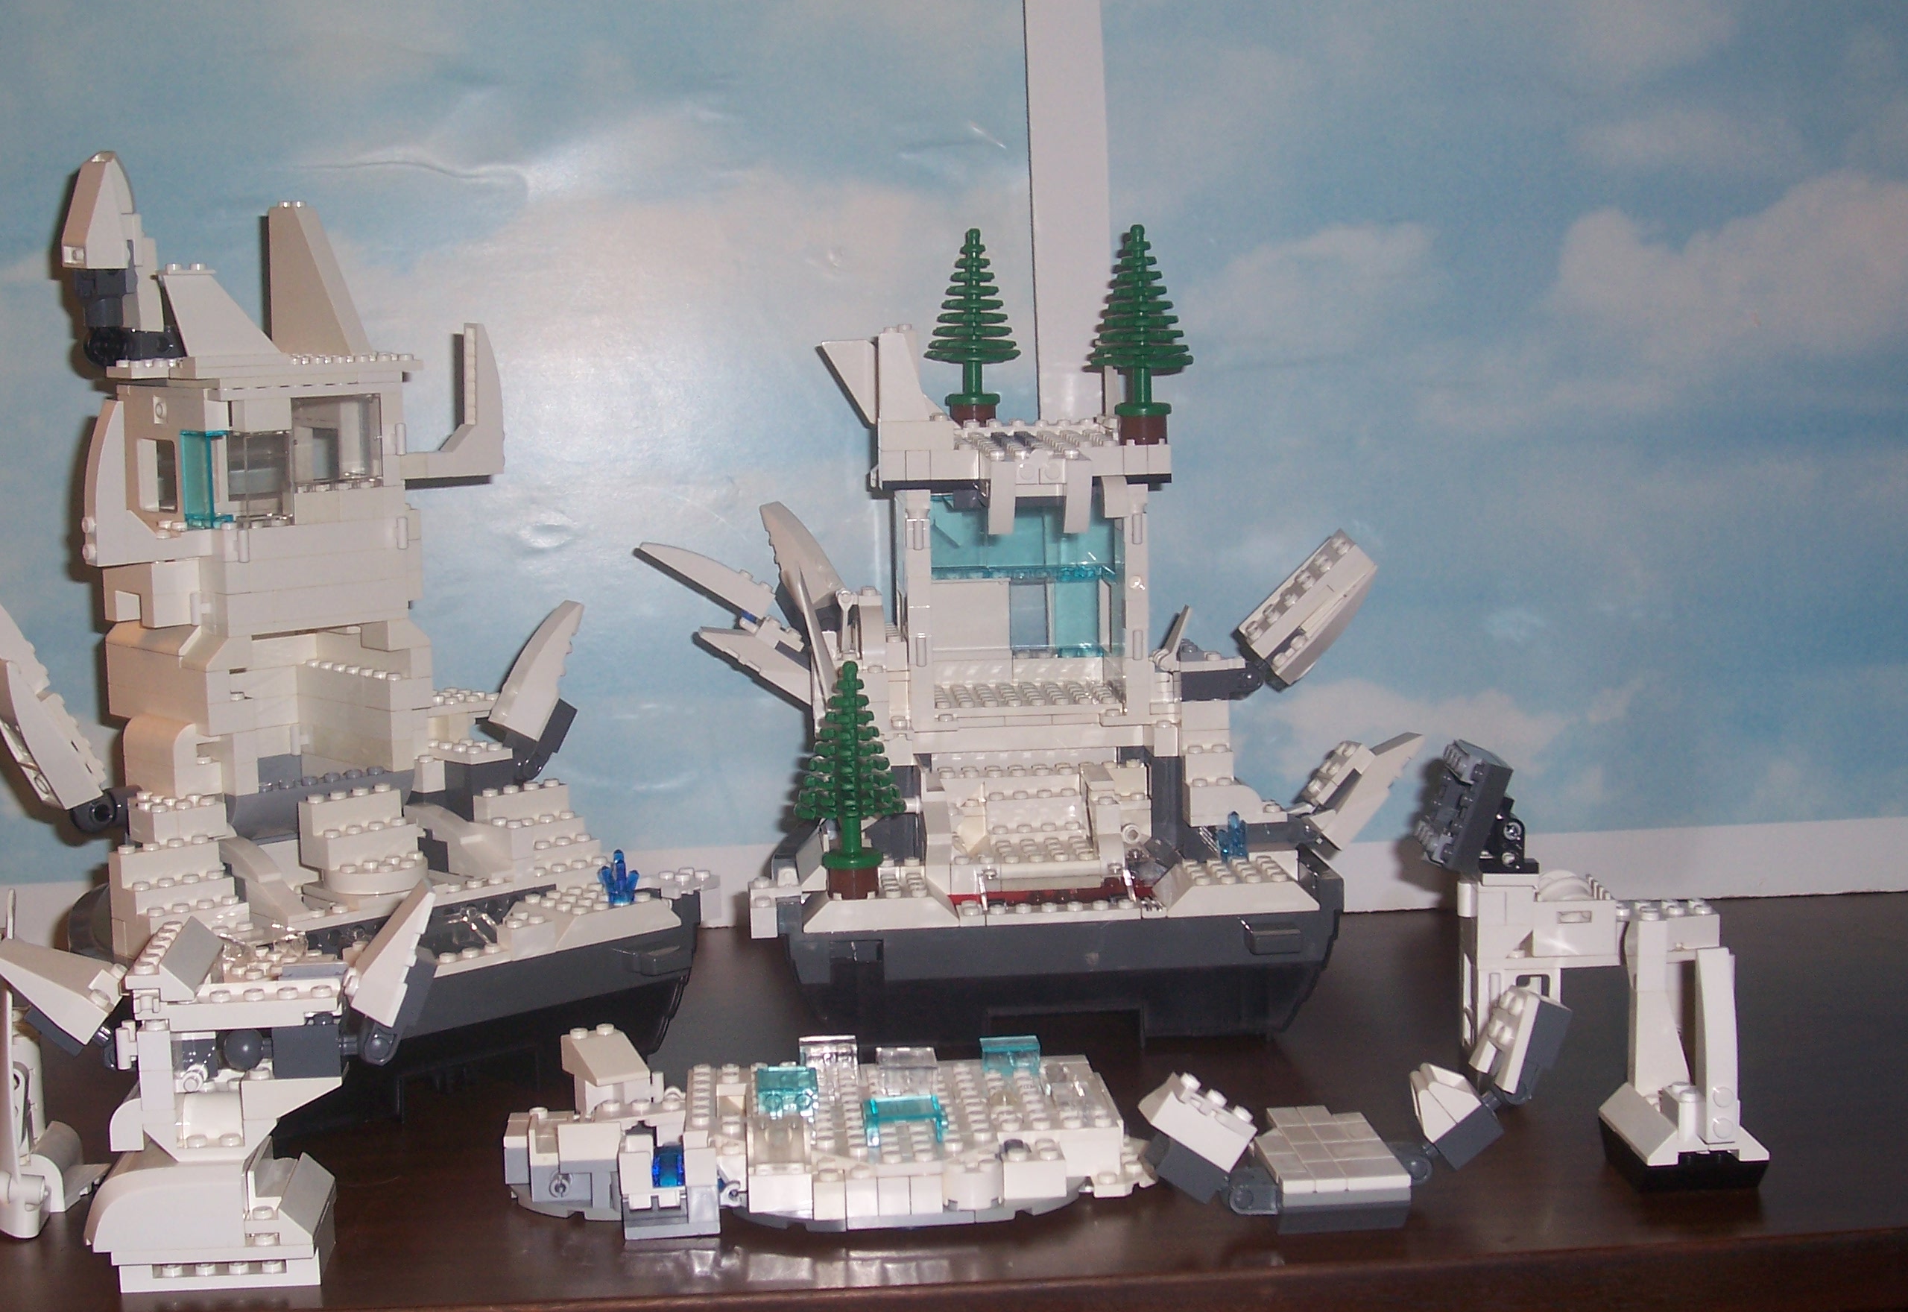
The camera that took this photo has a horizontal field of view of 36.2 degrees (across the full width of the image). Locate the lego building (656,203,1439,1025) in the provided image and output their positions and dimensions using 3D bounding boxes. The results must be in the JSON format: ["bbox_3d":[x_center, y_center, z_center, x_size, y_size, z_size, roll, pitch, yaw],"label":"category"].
[{"bbox_3d":[0.028,-0.015,0.963,0.262,0.252,0.168,-2,8,-4],"label":"lego building"}]

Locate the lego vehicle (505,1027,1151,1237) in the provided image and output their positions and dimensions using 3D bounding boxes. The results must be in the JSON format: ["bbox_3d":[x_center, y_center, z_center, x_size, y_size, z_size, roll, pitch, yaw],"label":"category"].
[{"bbox_3d":[-0.035,0.117,0.772,0.166,0.046,0.096,-2,8,-5],"label":"lego vehicle"}]

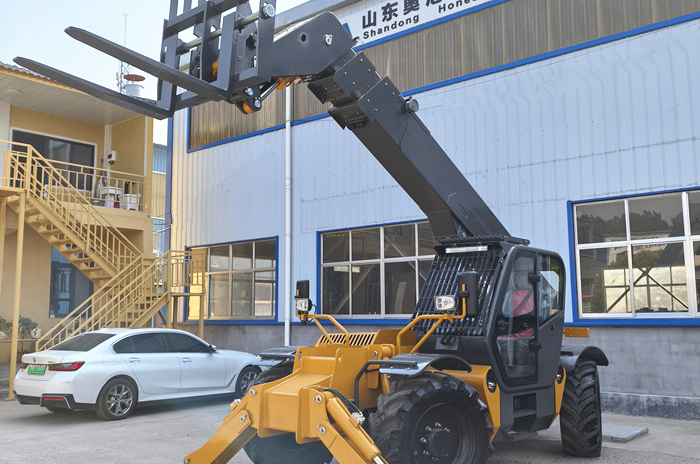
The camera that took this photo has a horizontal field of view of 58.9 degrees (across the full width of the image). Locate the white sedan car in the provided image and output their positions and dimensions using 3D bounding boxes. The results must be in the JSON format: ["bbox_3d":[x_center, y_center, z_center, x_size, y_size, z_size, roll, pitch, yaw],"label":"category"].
[{"bbox_3d":[-3.737,2.622,12.041,1.850,1.470,4.850,-6,-9,38],"label":"white sedan car"}]

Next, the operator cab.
[{"bbox_3d":[1.752,1.010,7.570,0.970,1.690,1.950,-7,-10,43],"label":"operator cab"}]

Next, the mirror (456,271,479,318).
[{"bbox_3d":[1.089,0.579,5.745,0.200,0.420,0.090,-5,-9,33],"label":"mirror"}]

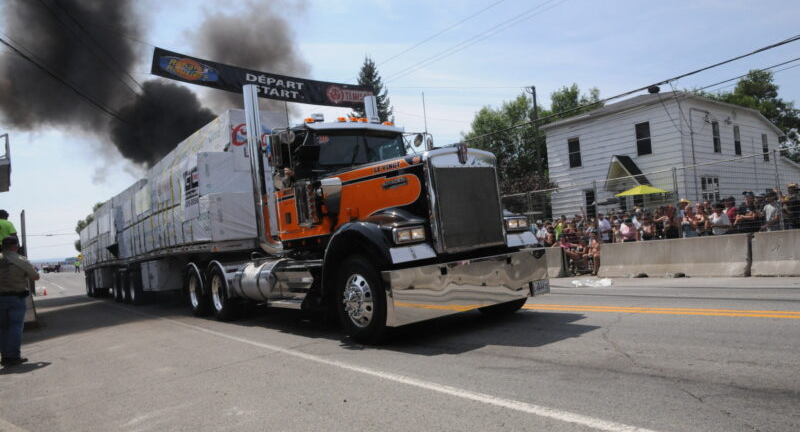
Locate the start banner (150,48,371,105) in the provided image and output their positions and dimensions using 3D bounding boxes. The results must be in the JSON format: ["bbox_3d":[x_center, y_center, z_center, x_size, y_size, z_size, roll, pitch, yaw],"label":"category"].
[{"bbox_3d":[-3.773,-4.078,16.381,7.140,1.020,0.080,-1,-4,-36],"label":"start banner"}]

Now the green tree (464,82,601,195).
[{"bbox_3d":[9.154,-3.265,36.490,9.790,11.140,8.500,-4,-3,14],"label":"green tree"}]

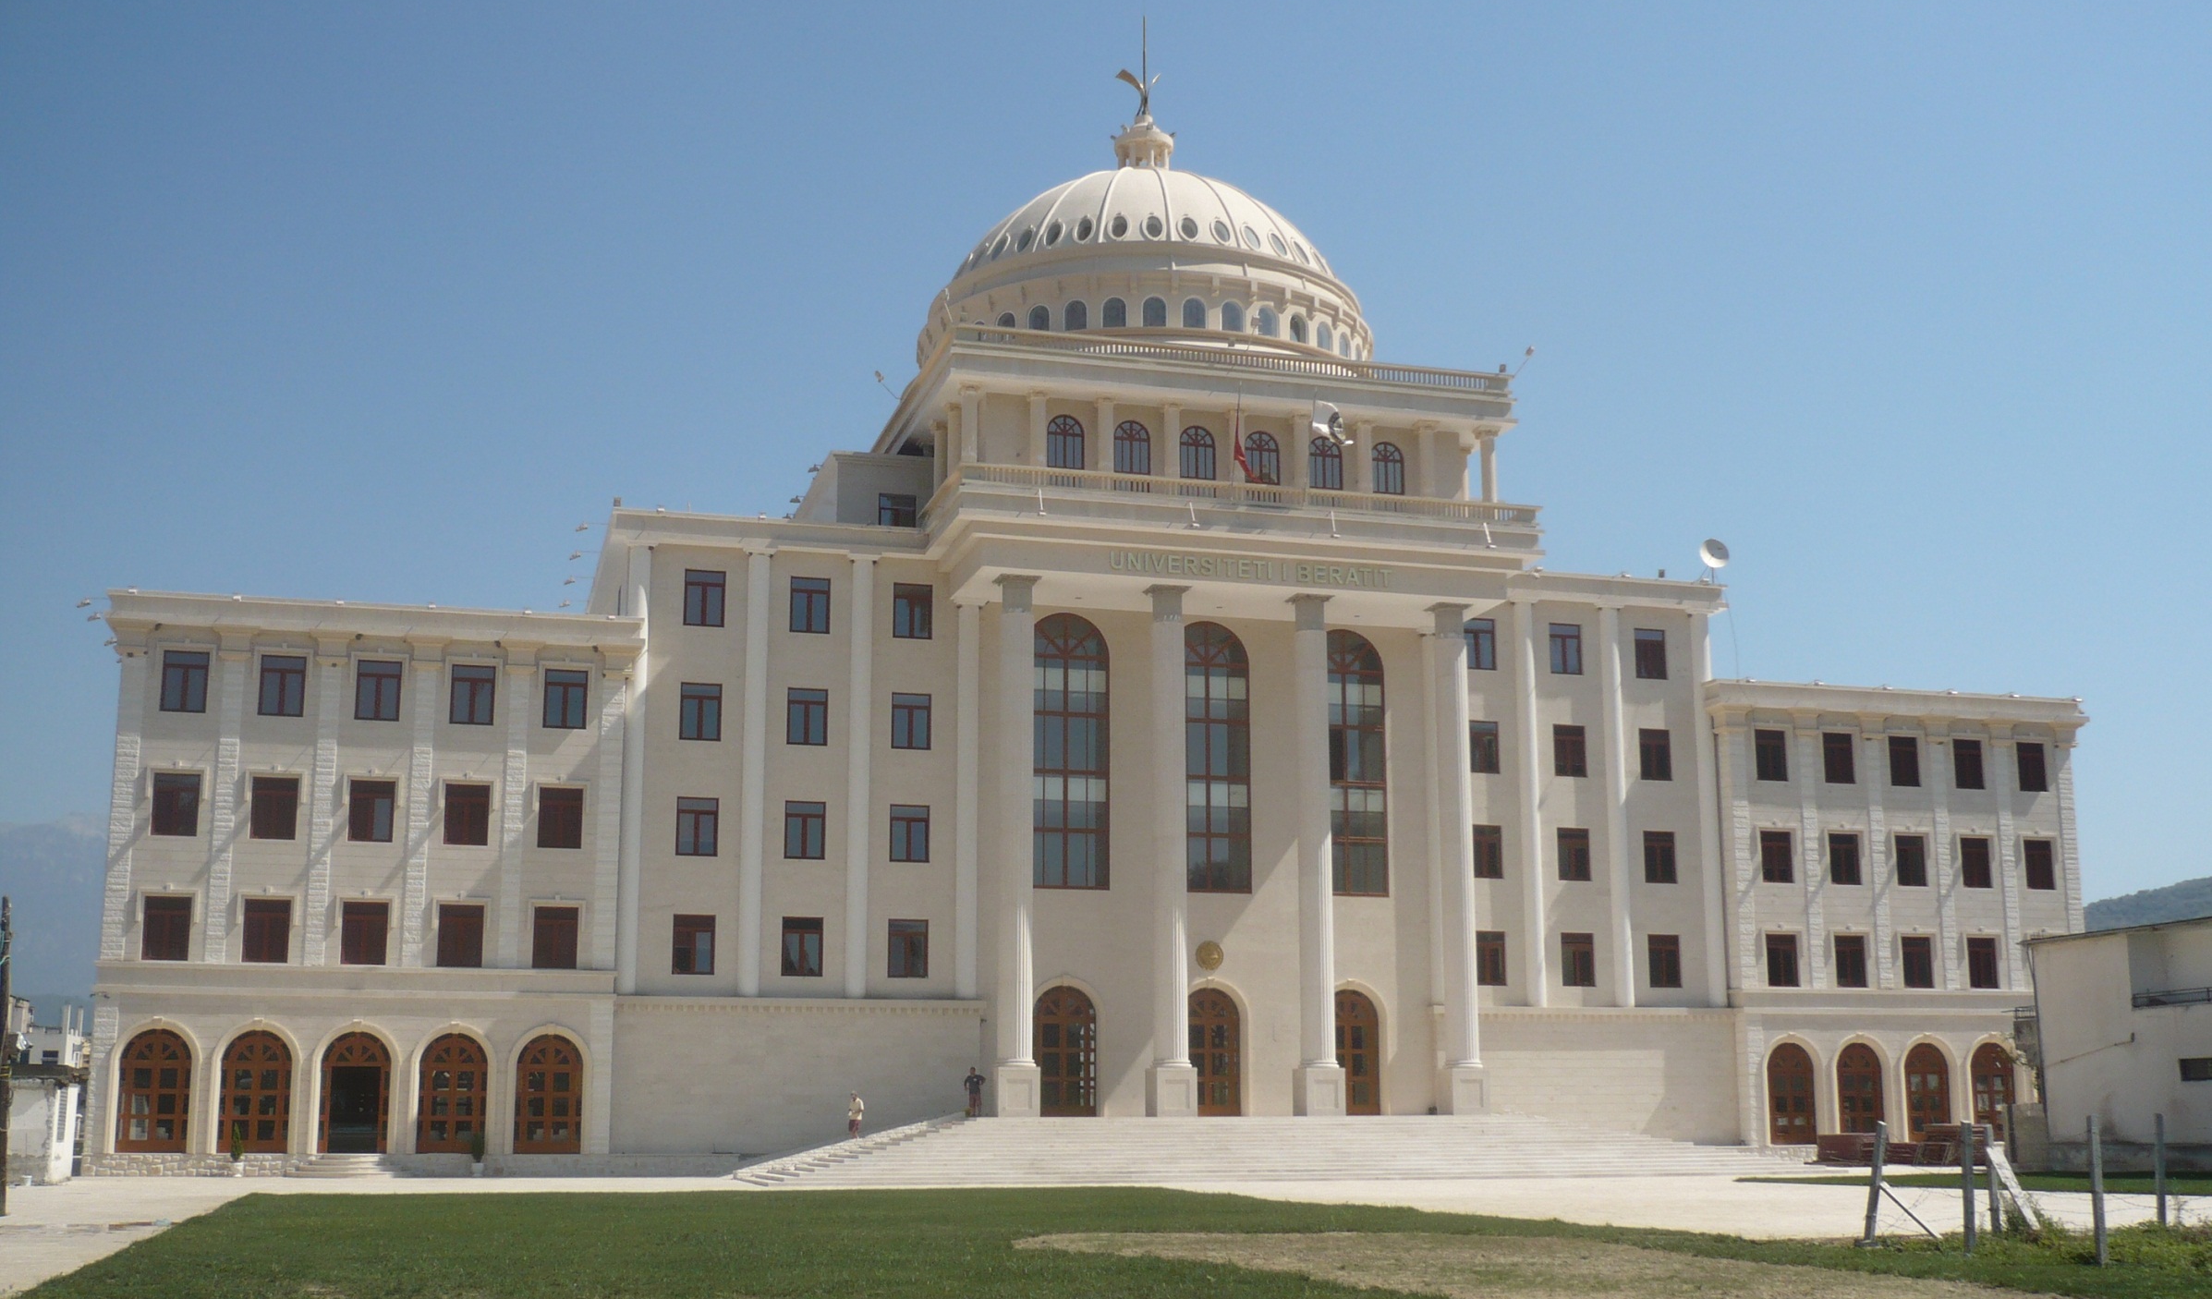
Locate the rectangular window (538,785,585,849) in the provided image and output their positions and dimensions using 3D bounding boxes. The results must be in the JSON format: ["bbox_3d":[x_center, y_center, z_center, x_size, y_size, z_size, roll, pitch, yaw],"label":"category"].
[{"bbox_3d":[-19.276,5.966,79.148,1.444,2.077,0.200,3,-12,-16],"label":"rectangular window"}]

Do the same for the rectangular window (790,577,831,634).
[{"bbox_3d":[-11.535,-1.743,87.309,1.523,2.175,0.200,3,-11,-16],"label":"rectangular window"}]

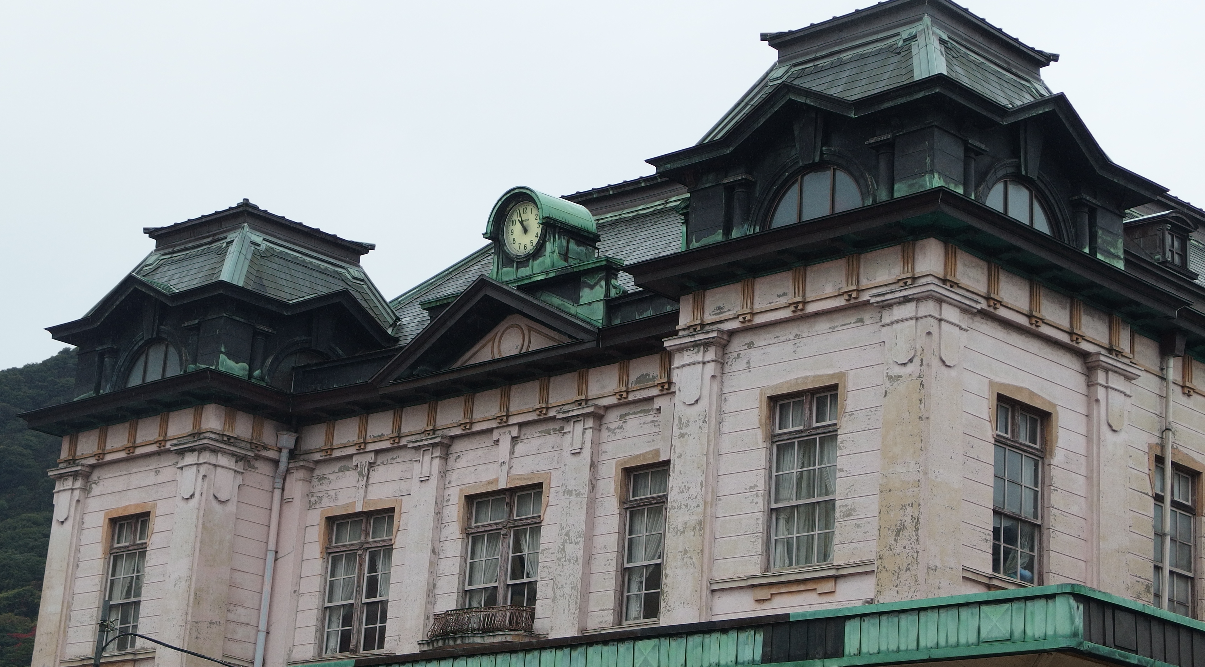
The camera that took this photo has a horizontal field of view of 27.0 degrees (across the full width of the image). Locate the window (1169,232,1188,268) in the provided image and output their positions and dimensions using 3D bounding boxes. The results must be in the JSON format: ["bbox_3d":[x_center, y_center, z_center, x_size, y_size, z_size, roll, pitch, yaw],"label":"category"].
[{"bbox_3d":[8.226,-1.190,35.812,0.104,0.458,0.499,-13,-23,43],"label":"window"}]

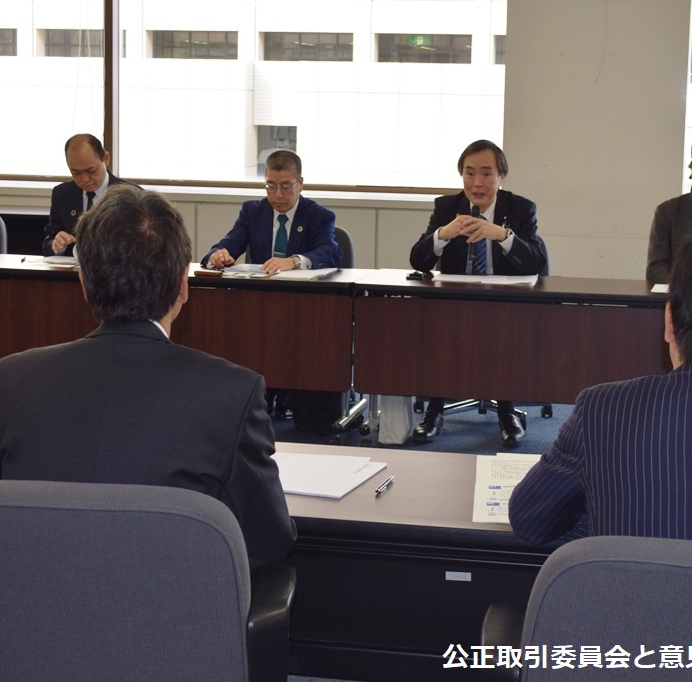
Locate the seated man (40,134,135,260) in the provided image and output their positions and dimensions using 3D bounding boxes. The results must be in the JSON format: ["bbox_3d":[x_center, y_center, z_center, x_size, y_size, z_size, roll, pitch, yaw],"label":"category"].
[{"bbox_3d":[-1.213,-0.348,6.922,0.560,1.270,0.750,3,9,12],"label":"seated man"}]

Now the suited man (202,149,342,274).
[{"bbox_3d":[-0.317,-0.261,6.631,0.630,1.215,0.800,3,9,12],"label":"suited man"}]

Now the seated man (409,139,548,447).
[{"bbox_3d":[0.579,-0.250,6.444,0.580,1.280,0.780,3,9,12],"label":"seated man"}]

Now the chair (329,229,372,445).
[{"bbox_3d":[-0.282,-0.124,6.851,0.620,0.880,0.630,3,9,12],"label":"chair"}]

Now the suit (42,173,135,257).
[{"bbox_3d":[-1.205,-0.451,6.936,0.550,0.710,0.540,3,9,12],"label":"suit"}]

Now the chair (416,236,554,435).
[{"bbox_3d":[0.636,-0.078,6.653,0.620,0.880,0.630,3,9,12],"label":"chair"}]

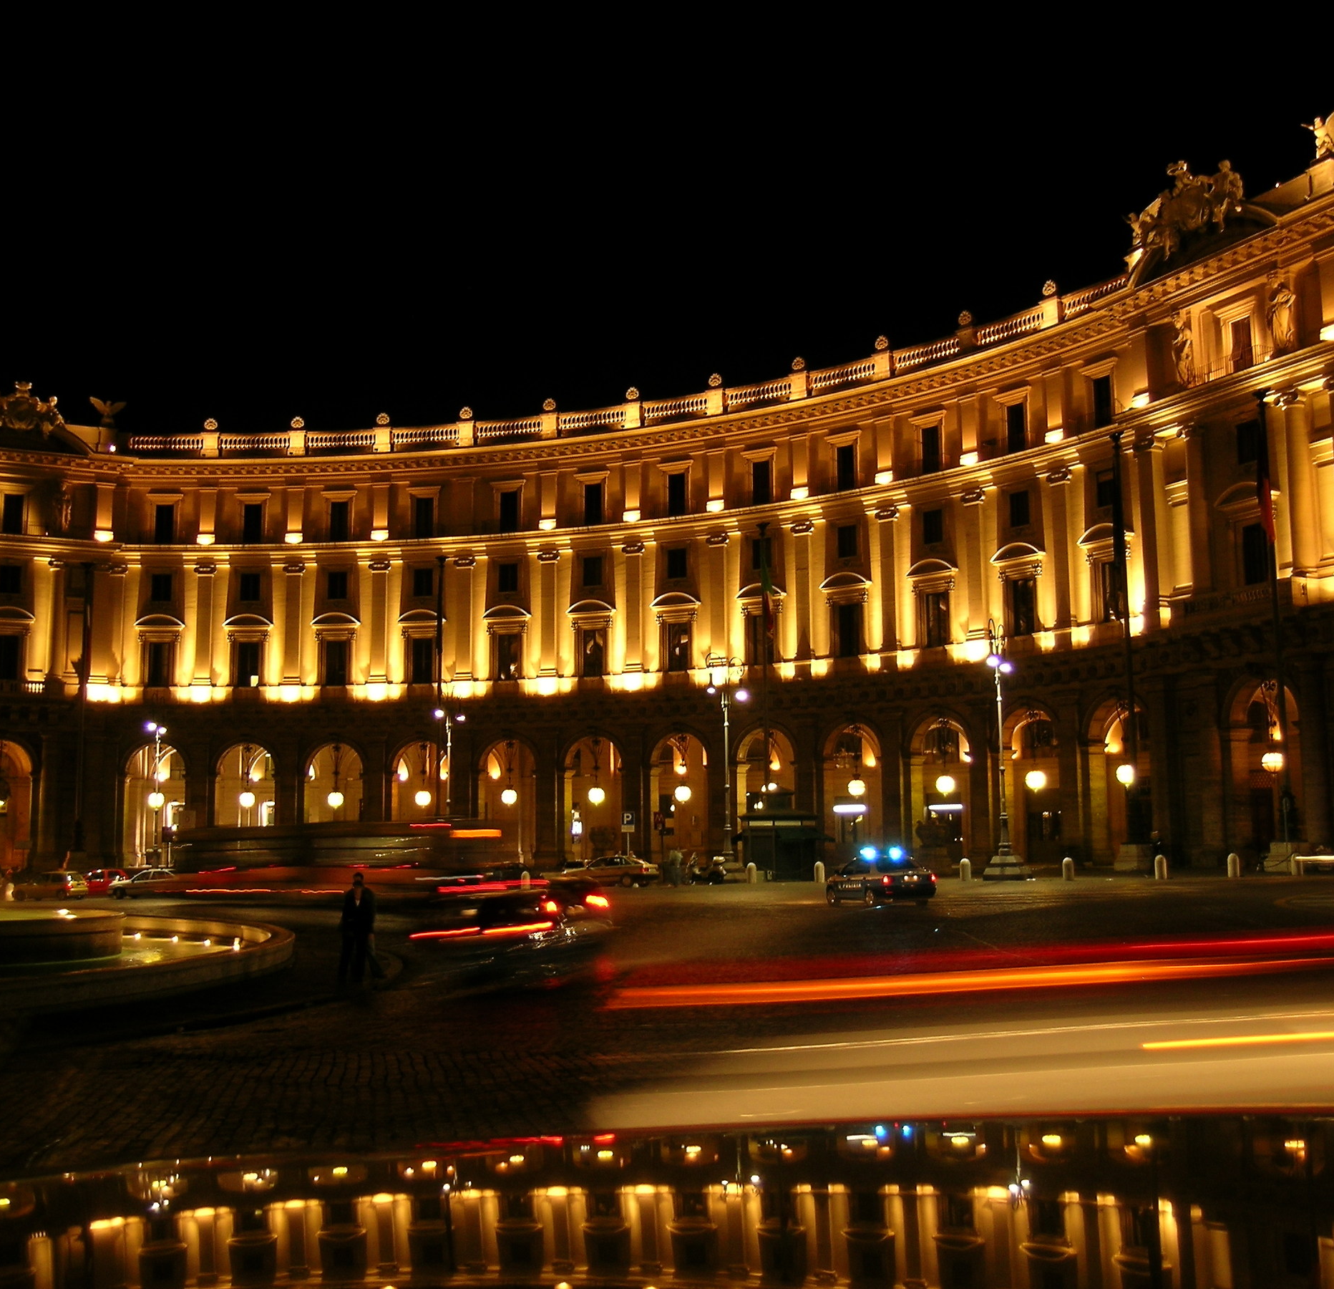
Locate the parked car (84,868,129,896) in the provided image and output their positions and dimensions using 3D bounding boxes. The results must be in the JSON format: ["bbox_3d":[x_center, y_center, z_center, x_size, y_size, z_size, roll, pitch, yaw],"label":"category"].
[{"bbox_3d":[-28.796,12.135,78.500,3.750,1.430,1.620,-1,-7,6],"label":"parked car"}]

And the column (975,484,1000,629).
[{"bbox_3d":[18.981,-5.020,90.858,0.500,8.772,1.250,6,-10,-41],"label":"column"}]

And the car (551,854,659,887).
[{"bbox_3d":[-2.681,10.038,68.288,4.450,1.430,1.720,-5,-8,29],"label":"car"}]

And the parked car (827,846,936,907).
[{"bbox_3d":[6.299,6.866,45.496,1.760,1.540,4.420,2,-8,-19],"label":"parked car"}]

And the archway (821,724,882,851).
[{"bbox_3d":[11.204,8.915,91.121,4.150,8.560,1.300,-7,-9,40],"label":"archway"}]

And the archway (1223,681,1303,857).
[{"bbox_3d":[28.226,5.854,72.246,1.200,8.306,4.070,4,-8,-30],"label":"archway"}]

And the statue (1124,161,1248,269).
[{"bbox_3d":[23.837,-19.767,70.698,1.500,3.400,5.100,3,-8,-26],"label":"statue"}]

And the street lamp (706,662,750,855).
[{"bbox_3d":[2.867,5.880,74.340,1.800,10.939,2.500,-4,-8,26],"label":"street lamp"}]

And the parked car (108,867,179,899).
[{"bbox_3d":[-25.259,11.757,75.500,4.250,1.420,1.700,-1,-7,6],"label":"parked car"}]

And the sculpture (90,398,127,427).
[{"bbox_3d":[-41.623,-17.290,114.557,2.450,2.174,1.300,4,-8,-30],"label":"sculpture"}]

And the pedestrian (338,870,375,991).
[{"bbox_3d":[-4.615,4.255,22.900,0.540,1.740,0.400,0,-7,-7],"label":"pedestrian"}]

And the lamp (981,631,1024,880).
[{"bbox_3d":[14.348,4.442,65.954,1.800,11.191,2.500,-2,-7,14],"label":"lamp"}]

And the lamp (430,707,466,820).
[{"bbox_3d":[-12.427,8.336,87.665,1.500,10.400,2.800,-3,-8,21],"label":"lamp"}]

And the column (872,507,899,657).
[{"bbox_3d":[12.575,-3.712,87.883,1.280,8.491,0.500,-7,-10,43],"label":"column"}]

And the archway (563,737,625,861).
[{"bbox_3d":[-4.379,10.034,98.359,4.200,8.293,1.100,-4,-8,22],"label":"archway"}]

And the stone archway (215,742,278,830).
[{"bbox_3d":[-28.750,11.039,105.278,4.170,8.560,1.300,0,-7,-2],"label":"stone archway"}]

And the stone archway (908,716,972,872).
[{"bbox_3d":[15.468,8.074,84.728,1.100,8.293,4.200,6,-10,-43],"label":"stone archway"}]

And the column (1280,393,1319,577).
[{"bbox_3d":[27.339,-6.997,66.358,0.950,8.310,1.000,3,-8,-29],"label":"column"}]

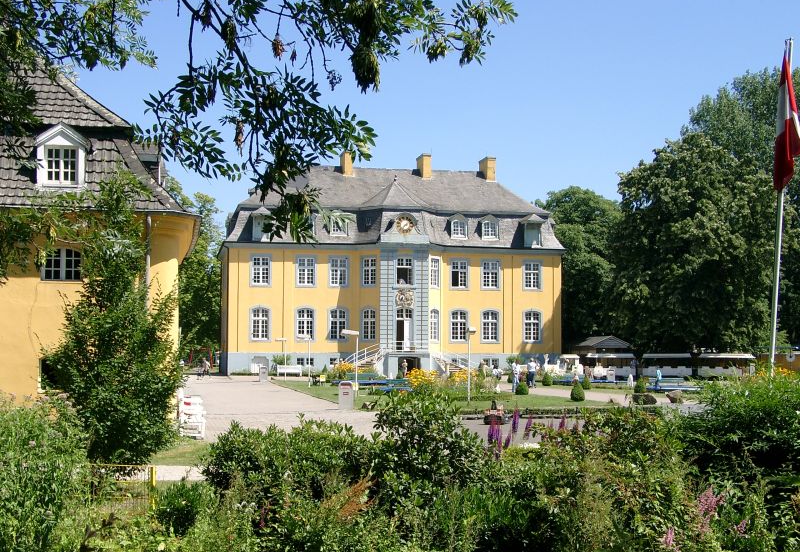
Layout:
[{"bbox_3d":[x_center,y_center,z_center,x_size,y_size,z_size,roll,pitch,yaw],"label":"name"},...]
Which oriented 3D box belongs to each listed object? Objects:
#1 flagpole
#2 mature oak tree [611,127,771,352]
[{"bbox_3d":[8.142,-0.725,24.805,0.160,8.920,0.160,5,-4,0],"label":"flagpole"},{"bbox_3d":[27.826,-1.972,110.805,15.300,23.450,14.500,0,-4,0],"label":"mature oak tree"}]

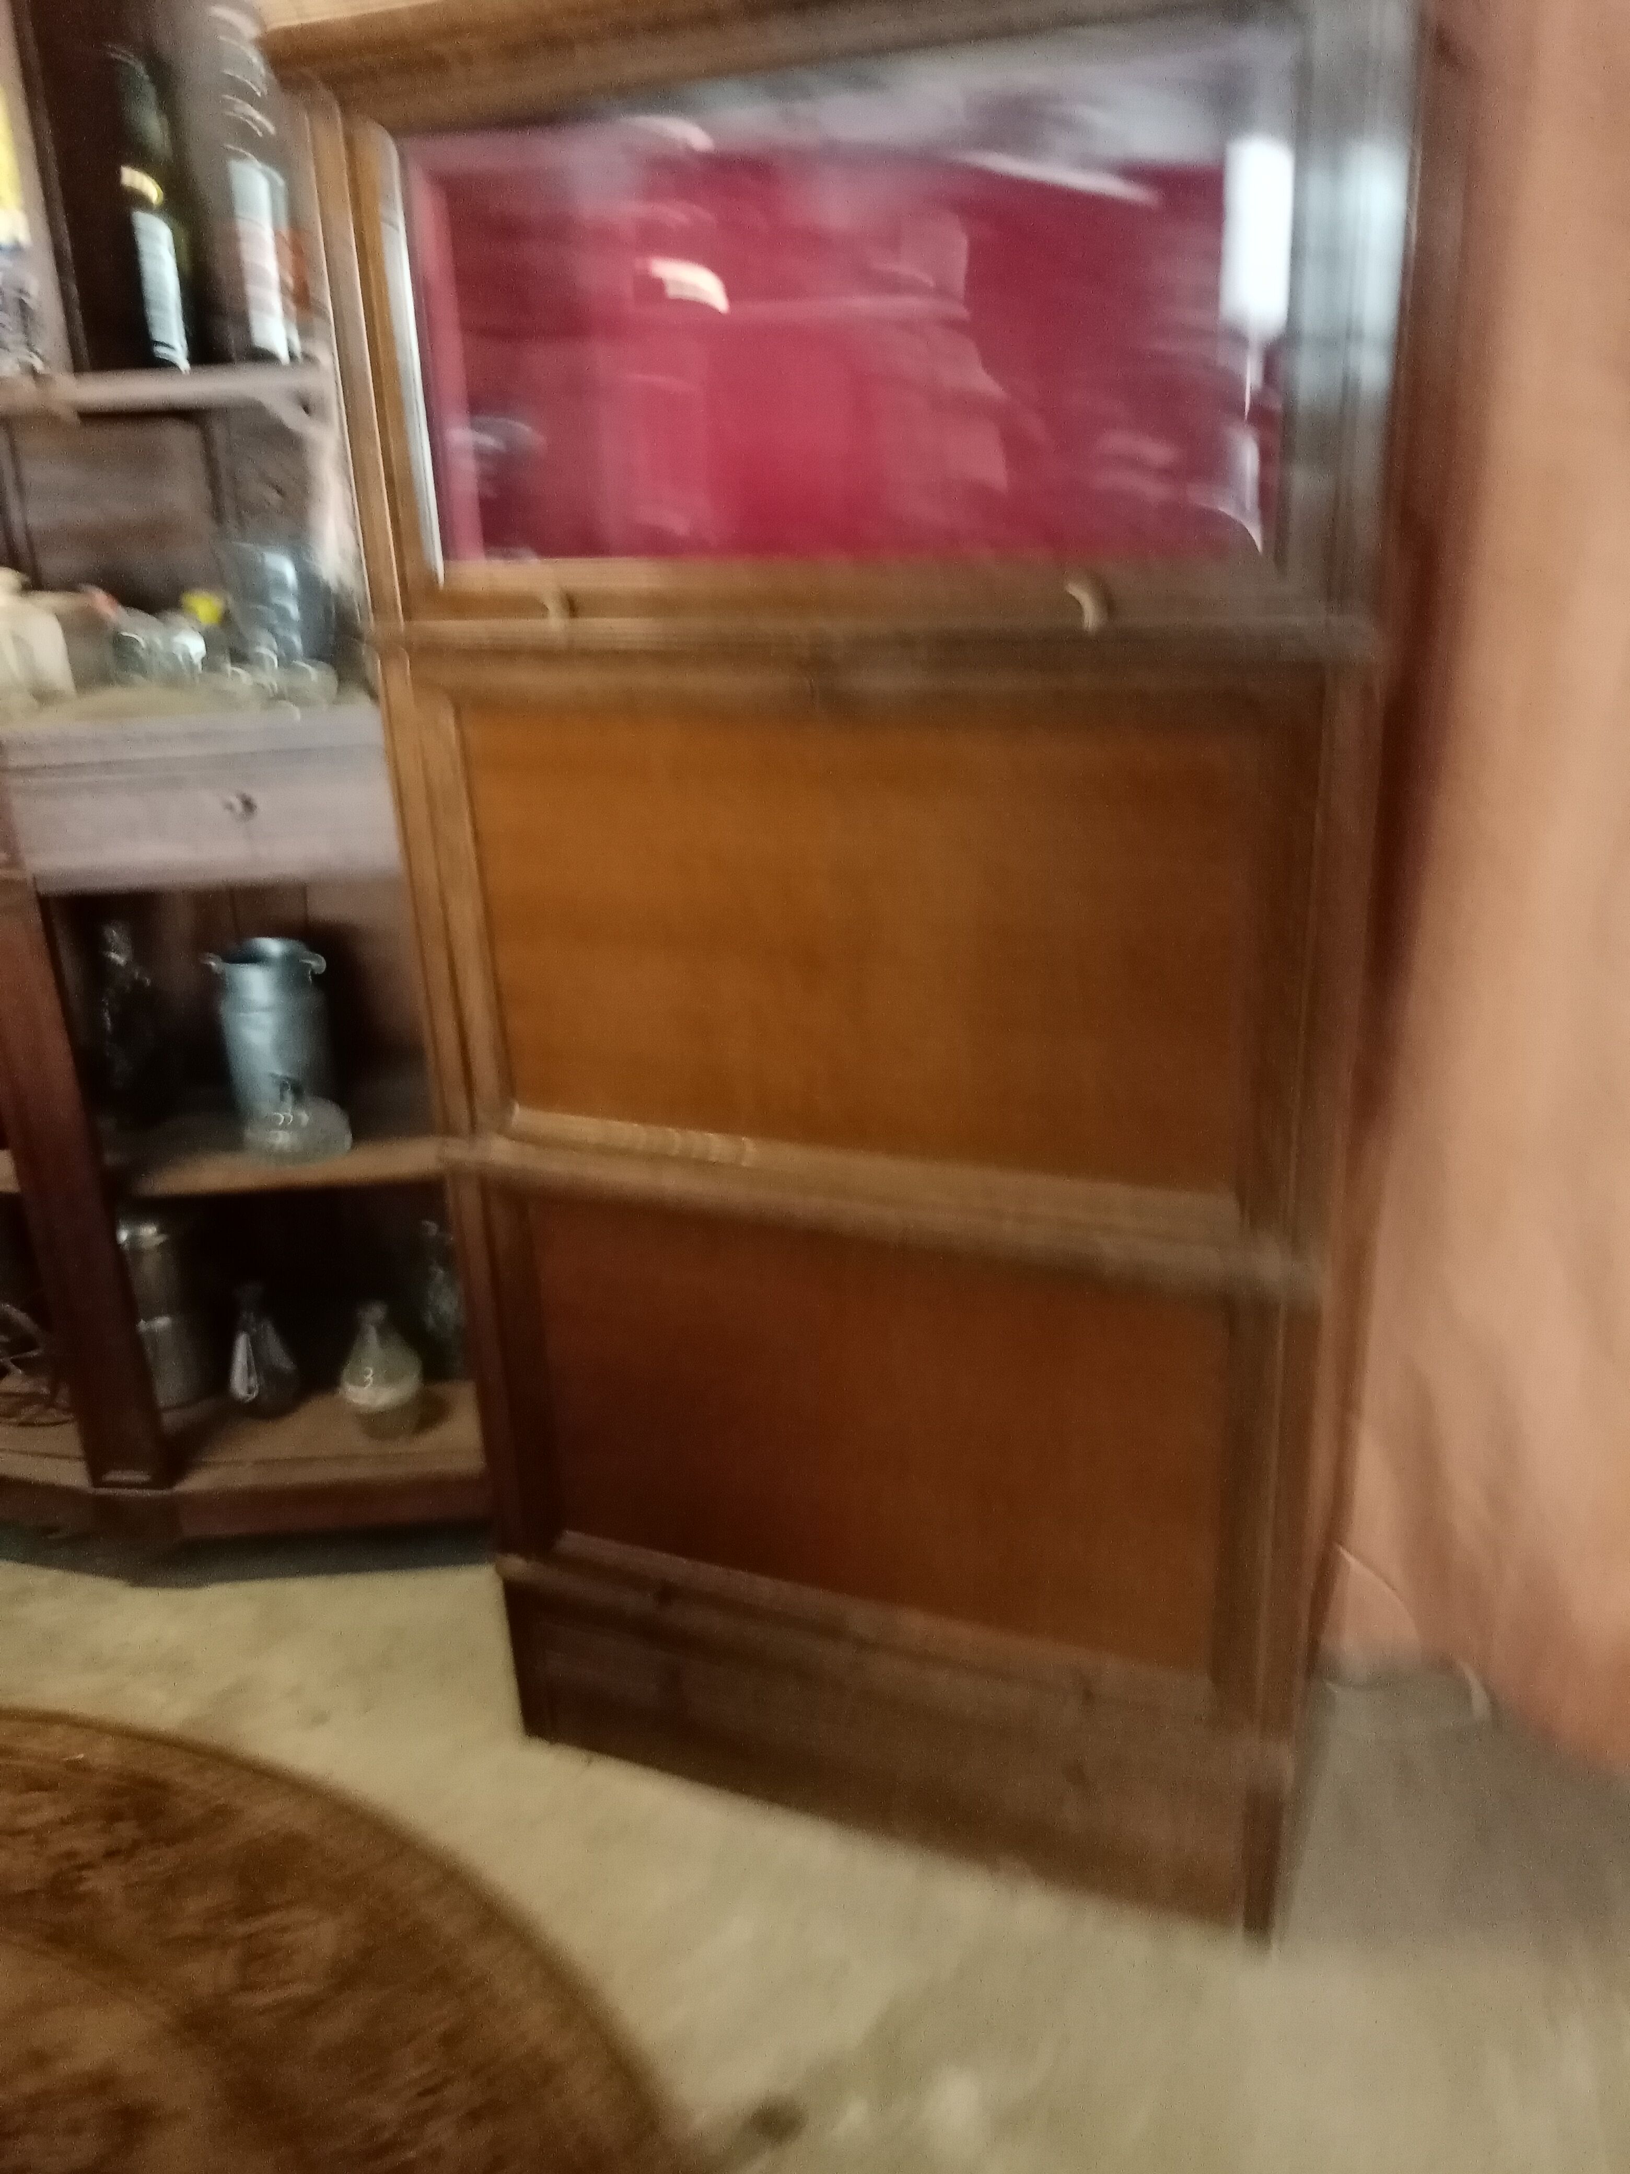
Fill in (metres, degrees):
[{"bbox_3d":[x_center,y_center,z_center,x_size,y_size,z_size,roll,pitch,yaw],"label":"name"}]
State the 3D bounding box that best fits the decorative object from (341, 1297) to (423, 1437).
[{"bbox_3d":[-0.550,0.348,2.054,0.098,0.172,0.098,-3,20,-3],"label":"decorative object"}]

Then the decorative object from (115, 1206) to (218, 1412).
[{"bbox_3d":[-0.850,0.285,2.130,0.101,0.261,0.101,-3,20,-3],"label":"decorative object"}]

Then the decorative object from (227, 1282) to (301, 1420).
[{"bbox_3d":[-0.713,0.331,2.105,0.091,0.182,0.091,-3,20,-3],"label":"decorative object"}]

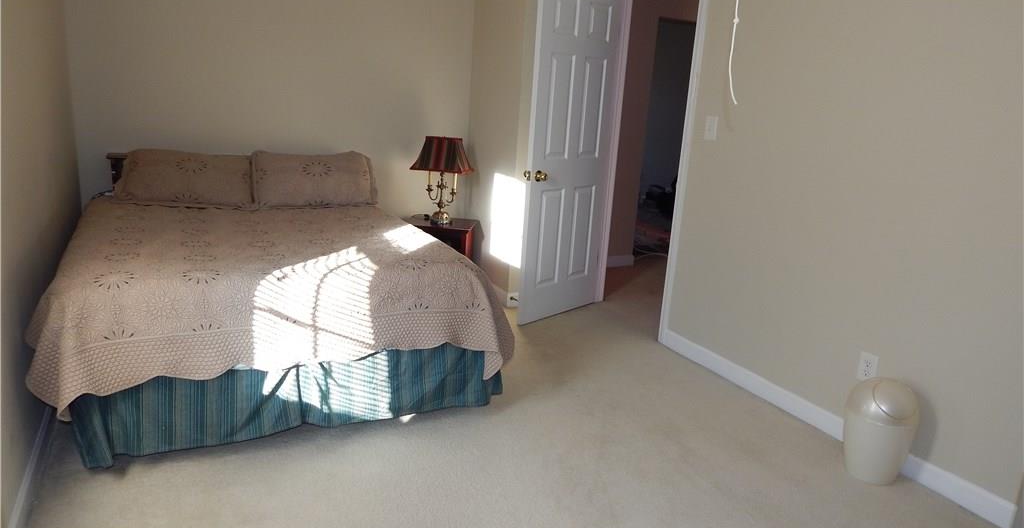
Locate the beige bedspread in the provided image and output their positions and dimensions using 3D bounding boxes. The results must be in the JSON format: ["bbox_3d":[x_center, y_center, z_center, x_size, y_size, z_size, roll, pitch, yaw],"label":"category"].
[{"bbox_3d":[-1.208,0.059,3.460,1.780,0.460,2.020,-4,16,-27],"label":"beige bedspread"}]

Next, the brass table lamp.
[{"bbox_3d":[-0.472,-0.553,4.532,0.370,0.575,0.250,6,14,11],"label":"brass table lamp"}]

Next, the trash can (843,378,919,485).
[{"bbox_3d":[1.448,0.647,2.699,0.255,0.402,0.255,5,14,5],"label":"trash can"}]

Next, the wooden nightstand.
[{"bbox_3d":[-0.496,-0.033,4.685,0.470,0.515,0.370,5,14,7],"label":"wooden nightstand"}]

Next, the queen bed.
[{"bbox_3d":[-1.227,-0.014,3.499,1.740,0.960,2.120,-4,16,-27],"label":"queen bed"}]

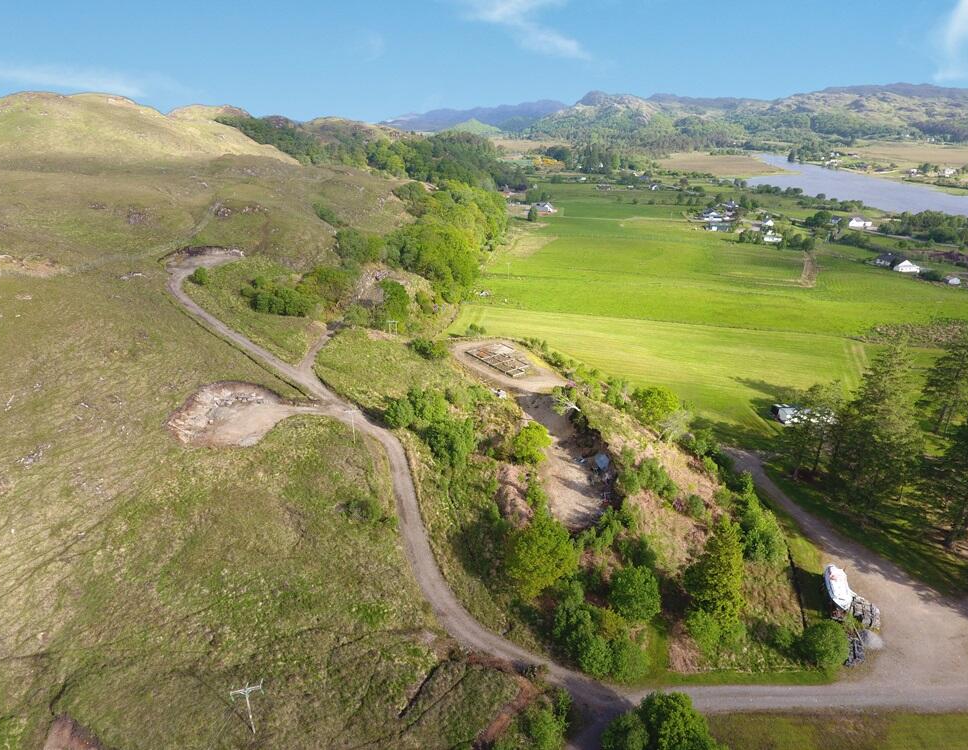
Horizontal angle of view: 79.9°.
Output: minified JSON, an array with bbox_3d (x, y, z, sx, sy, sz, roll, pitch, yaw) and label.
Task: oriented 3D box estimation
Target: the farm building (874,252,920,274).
[{"bbox_3d":[176.154,-47.766,245.567,16.000,5.600,11.000,11,26,22],"label":"farm building"}]

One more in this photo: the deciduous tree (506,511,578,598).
[{"bbox_3d":[6.092,19.857,62.840,7.400,10.600,7.400,4,24,7],"label":"deciduous tree"}]

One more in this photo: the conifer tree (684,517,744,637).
[{"bbox_3d":[24.494,21.213,61.408,6.200,13.800,6.200,13,27,25],"label":"conifer tree"}]

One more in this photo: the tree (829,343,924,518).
[{"bbox_3d":[56.707,8.063,84.298,11.500,26.000,11.500,18,29,34],"label":"tree"}]

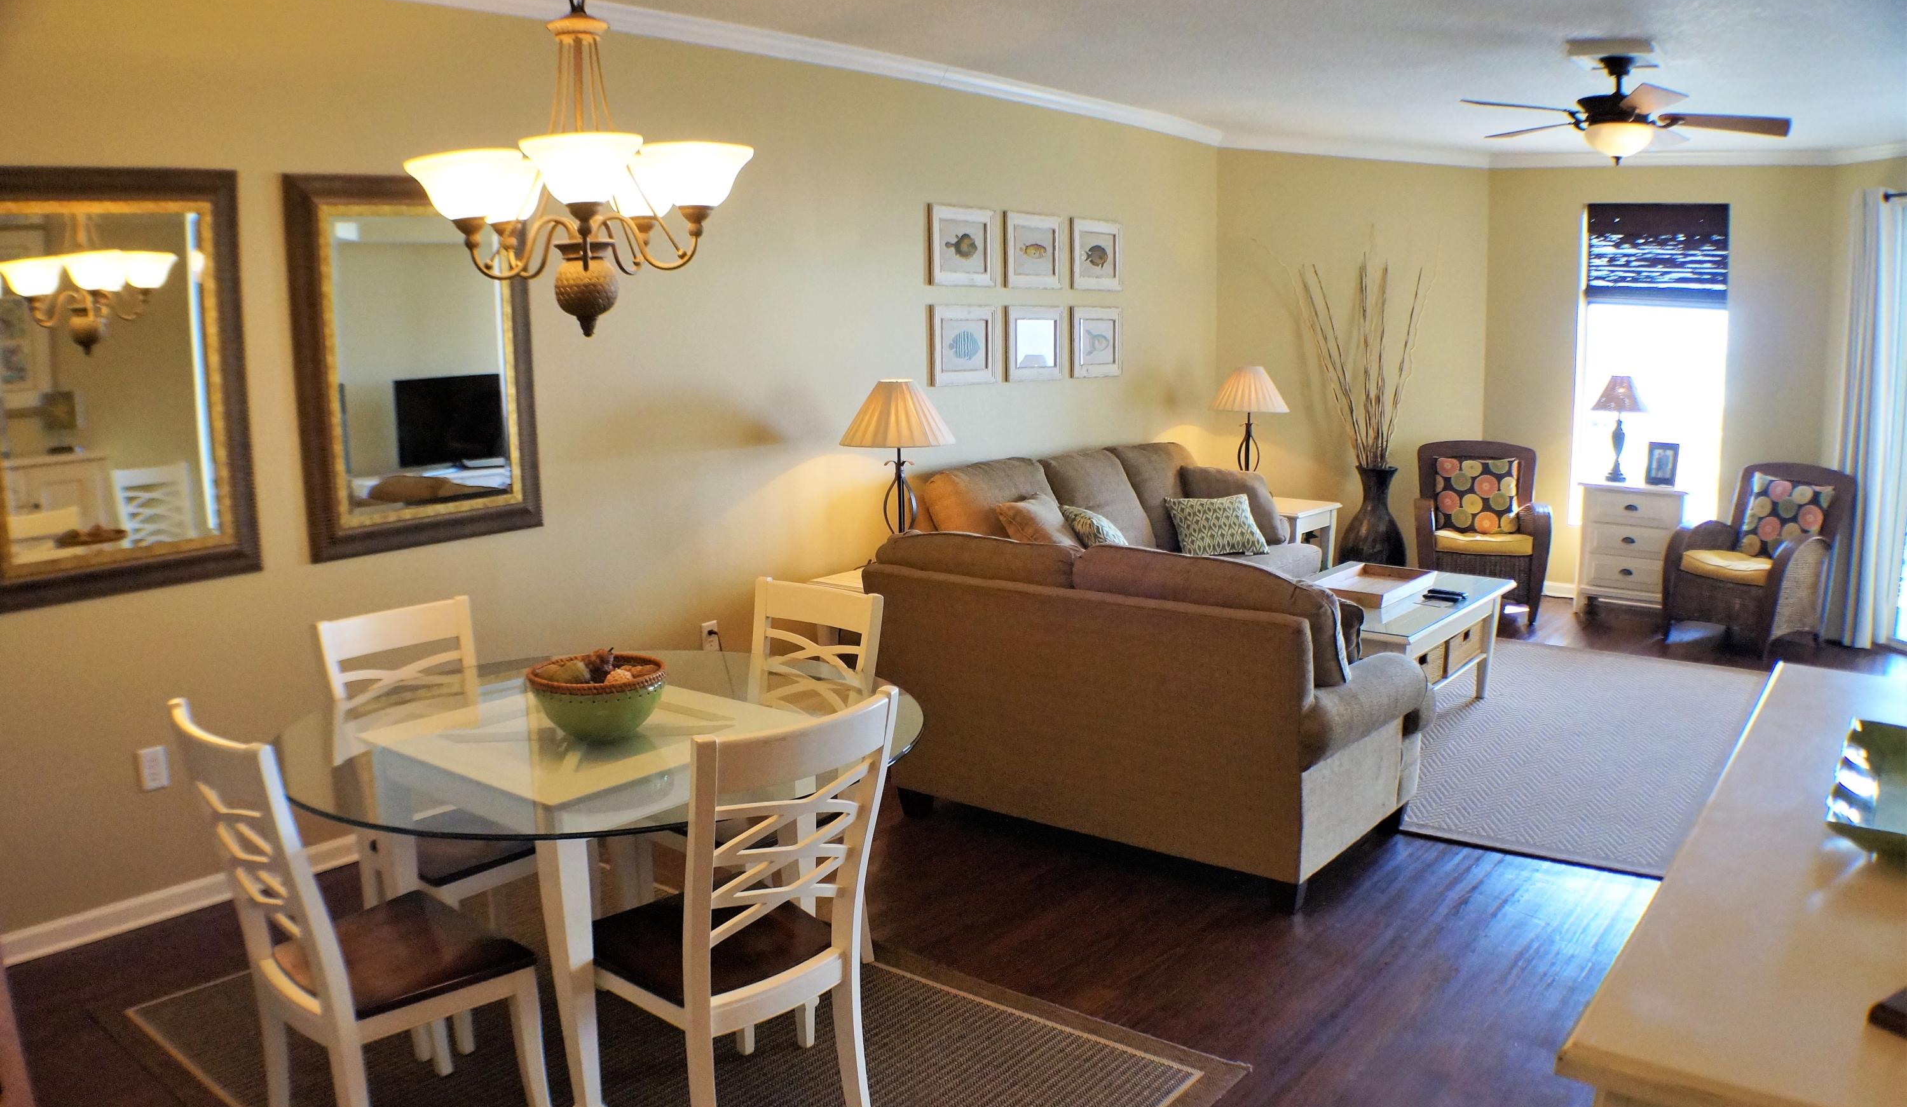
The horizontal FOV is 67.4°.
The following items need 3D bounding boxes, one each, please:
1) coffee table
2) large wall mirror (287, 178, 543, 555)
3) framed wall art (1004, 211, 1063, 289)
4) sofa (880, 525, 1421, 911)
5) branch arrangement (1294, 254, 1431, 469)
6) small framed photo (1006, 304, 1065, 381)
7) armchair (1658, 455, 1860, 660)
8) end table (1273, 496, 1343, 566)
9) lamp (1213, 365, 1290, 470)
[{"bbox_3d":[1.700,0.411,5.877,0.820,0.460,1.370,6,12,37],"label":"coffee table"},{"bbox_3d":[-1.546,-0.550,4.172,0.047,1.060,0.793,7,12,37],"label":"large wall mirror"},{"bbox_3d":[0.355,-1.346,6.340,0.035,0.330,0.380,7,12,41],"label":"framed wall art"},{"bbox_3d":[0.596,0.393,4.522,1.554,0.903,1.013,7,12,37],"label":"sofa"},{"bbox_3d":[2.235,-1.047,7.811,0.773,1.193,0.600,6,12,37],"label":"branch arrangement"},{"bbox_3d":[0.392,-0.977,6.679,0.035,0.349,0.436,7,12,37],"label":"small framed photo"},{"bbox_3d":[3.901,0.017,6.860,0.770,0.880,0.630,-7,11,-32],"label":"armchair"},{"bbox_3d":[1.725,0.034,7.850,0.620,0.585,0.523,6,12,37],"label":"end table"},{"bbox_3d":[1.633,-0.654,7.904,0.450,0.767,0.450,6,12,37],"label":"lamp"}]

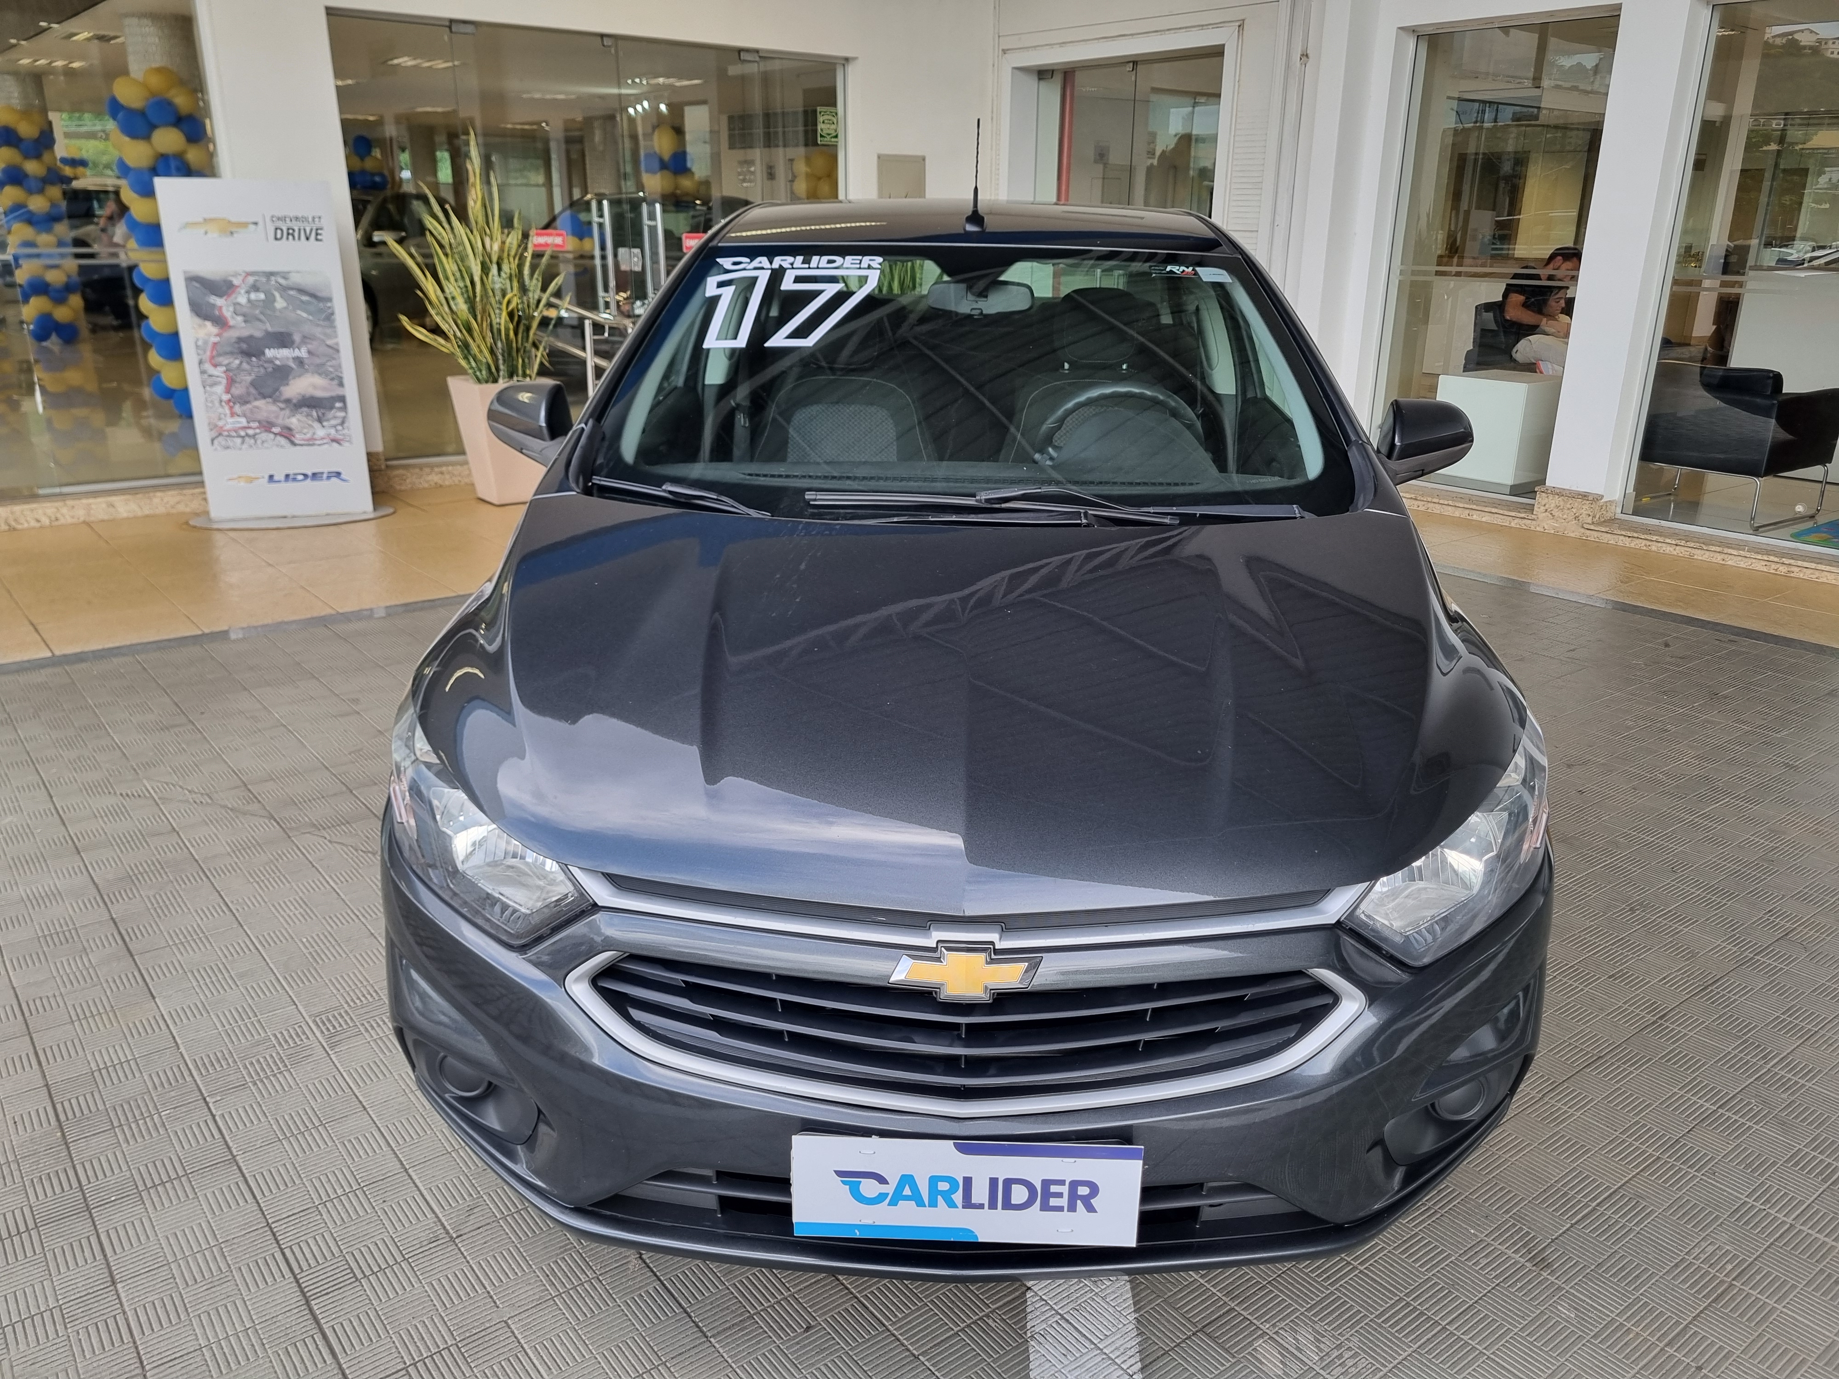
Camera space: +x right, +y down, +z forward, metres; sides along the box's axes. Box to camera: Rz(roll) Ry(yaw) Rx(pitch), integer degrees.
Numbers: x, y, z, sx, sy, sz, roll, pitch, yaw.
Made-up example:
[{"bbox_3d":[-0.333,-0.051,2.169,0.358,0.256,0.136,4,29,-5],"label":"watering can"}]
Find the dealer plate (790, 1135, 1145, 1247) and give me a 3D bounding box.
[{"bbox_3d":[0.055,0.580,1.595,0.400,0.130,0.012,1,14,2],"label":"dealer plate"}]

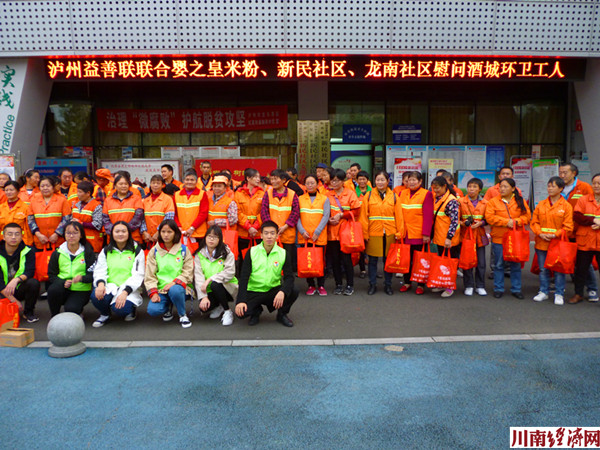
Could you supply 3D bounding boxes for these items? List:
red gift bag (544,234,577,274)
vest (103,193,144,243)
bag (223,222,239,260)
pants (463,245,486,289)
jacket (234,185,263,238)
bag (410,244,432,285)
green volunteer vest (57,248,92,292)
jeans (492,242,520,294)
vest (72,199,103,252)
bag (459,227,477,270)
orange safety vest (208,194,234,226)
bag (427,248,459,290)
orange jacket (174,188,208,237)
[{"bbox_3d":[3.165,0.358,5.896,0.350,0.470,0.140,2,6,15],"label":"red gift bag"},{"bbox_3d":[-2.313,-0.092,6.360,0.540,0.660,0.320,-1,5,-9],"label":"vest"},{"bbox_3d":[-0.914,0.200,6.250,0.290,0.520,0.130,2,6,23],"label":"bag"},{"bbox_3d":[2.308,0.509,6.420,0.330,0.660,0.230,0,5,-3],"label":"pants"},{"bbox_3d":[-0.678,-0.173,6.450,0.420,0.700,0.270,-1,5,-6],"label":"jacket"},{"bbox_3d":[1.586,0.497,6.257,0.350,0.546,0.110,1,5,18],"label":"bag"},{"bbox_3d":[-2.488,0.475,5.355,0.380,0.500,0.260,-1,6,-10],"label":"green volunteer vest"},{"bbox_3d":[2.627,0.512,6.188,0.380,0.759,0.270,2,5,20],"label":"jeans"},{"bbox_3d":[-2.723,0.002,6.219,0.350,0.707,0.280,0,4,3],"label":"vest"},{"bbox_3d":[2.146,0.300,6.200,0.140,0.540,0.280,4,7,37],"label":"bag"},{"bbox_3d":[-1.057,-0.118,6.410,0.380,0.595,0.280,0,4,3],"label":"orange safety vest"},{"bbox_3d":[1.780,0.557,6.061,0.370,0.530,0.110,1,5,18],"label":"bag"},{"bbox_3d":[-1.433,-0.151,6.380,0.440,0.660,0.290,-1,5,-6],"label":"orange jacket"}]

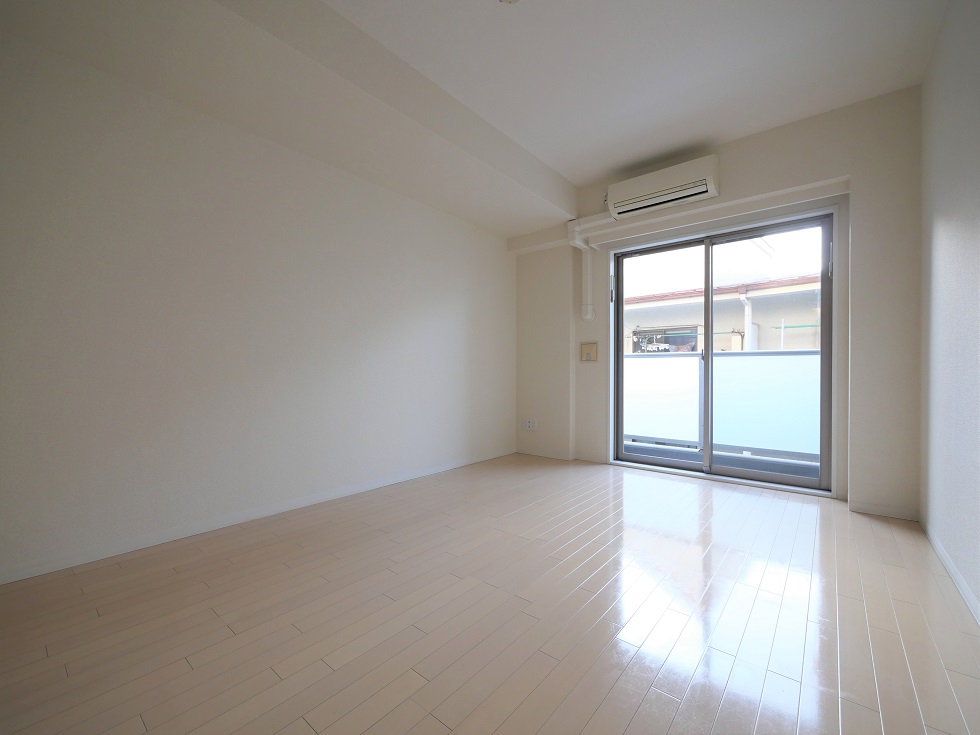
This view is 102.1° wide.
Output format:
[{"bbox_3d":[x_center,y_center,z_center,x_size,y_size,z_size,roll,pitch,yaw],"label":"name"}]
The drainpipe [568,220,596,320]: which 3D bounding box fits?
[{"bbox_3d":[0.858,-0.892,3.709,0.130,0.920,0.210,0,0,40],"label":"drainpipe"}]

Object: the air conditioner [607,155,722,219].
[{"bbox_3d":[1.345,-1.389,3.116,0.778,0.248,0.202,0,0,40],"label":"air conditioner"}]

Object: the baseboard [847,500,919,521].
[{"bbox_3d":[2.346,0.860,2.366,0.302,0.060,0.015,0,0,40],"label":"baseboard"}]

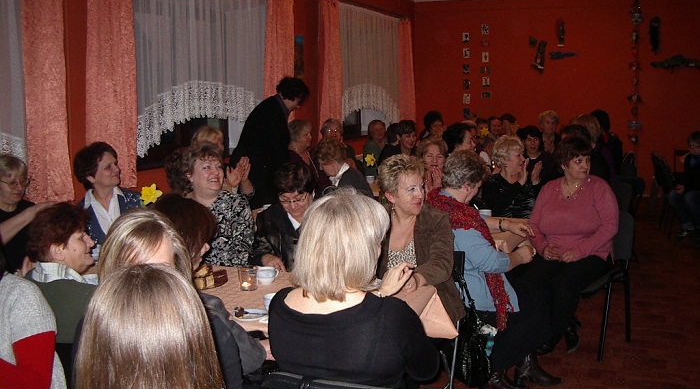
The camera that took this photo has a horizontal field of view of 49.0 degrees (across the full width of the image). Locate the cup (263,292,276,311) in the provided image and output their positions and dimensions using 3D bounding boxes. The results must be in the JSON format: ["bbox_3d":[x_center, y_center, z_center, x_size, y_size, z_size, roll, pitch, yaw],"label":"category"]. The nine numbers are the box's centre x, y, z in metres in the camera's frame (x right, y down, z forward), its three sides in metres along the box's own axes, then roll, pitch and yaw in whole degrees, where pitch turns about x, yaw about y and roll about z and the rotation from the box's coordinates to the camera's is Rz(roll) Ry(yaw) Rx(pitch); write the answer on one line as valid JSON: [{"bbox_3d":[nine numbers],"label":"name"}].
[{"bbox_3d":[-0.271,0.399,2.809,0.100,0.074,0.085,0,8,0],"label":"cup"}]

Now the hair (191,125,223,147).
[{"bbox_3d":[-0.934,-0.358,5.000,0.210,0.220,0.190,5,9,36],"label":"hair"}]

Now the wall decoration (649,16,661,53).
[{"bbox_3d":[4.345,-2.269,10.964,0.170,0.550,0.100,3,8,22],"label":"wall decoration"}]

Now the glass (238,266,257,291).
[{"bbox_3d":[-0.409,0.340,3.100,0.078,0.086,0.078,0,8,0],"label":"glass"}]

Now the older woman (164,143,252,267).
[{"bbox_3d":[-0.686,0.406,3.750,0.520,1.280,0.620,-3,8,-18],"label":"older woman"}]

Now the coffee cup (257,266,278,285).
[{"bbox_3d":[-0.341,0.335,3.170,0.098,0.067,0.080,0,8,0],"label":"coffee cup"}]

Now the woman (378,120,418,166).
[{"bbox_3d":[0.505,-0.086,7.404,0.460,1.260,0.650,-1,8,-8],"label":"woman"}]

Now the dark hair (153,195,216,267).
[{"bbox_3d":[-0.506,0.108,2.380,0.180,0.230,0.210,1,8,8],"label":"dark hair"}]

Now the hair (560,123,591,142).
[{"bbox_3d":[1.828,-0.484,6.200,0.230,0.200,0.190,1,8,12],"label":"hair"}]

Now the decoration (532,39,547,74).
[{"bbox_3d":[2.860,-2.098,11.597,0.190,0.510,0.090,3,8,22],"label":"decoration"}]

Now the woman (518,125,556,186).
[{"bbox_3d":[1.509,0.072,6.250,0.500,1.260,0.620,0,8,0],"label":"woman"}]

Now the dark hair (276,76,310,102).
[{"bbox_3d":[-0.404,-0.731,5.400,0.230,0.190,0.190,19,5,-8],"label":"dark hair"}]

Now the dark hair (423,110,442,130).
[{"bbox_3d":[0.811,-0.727,7.600,0.190,0.220,0.210,-6,9,-37],"label":"dark hair"}]

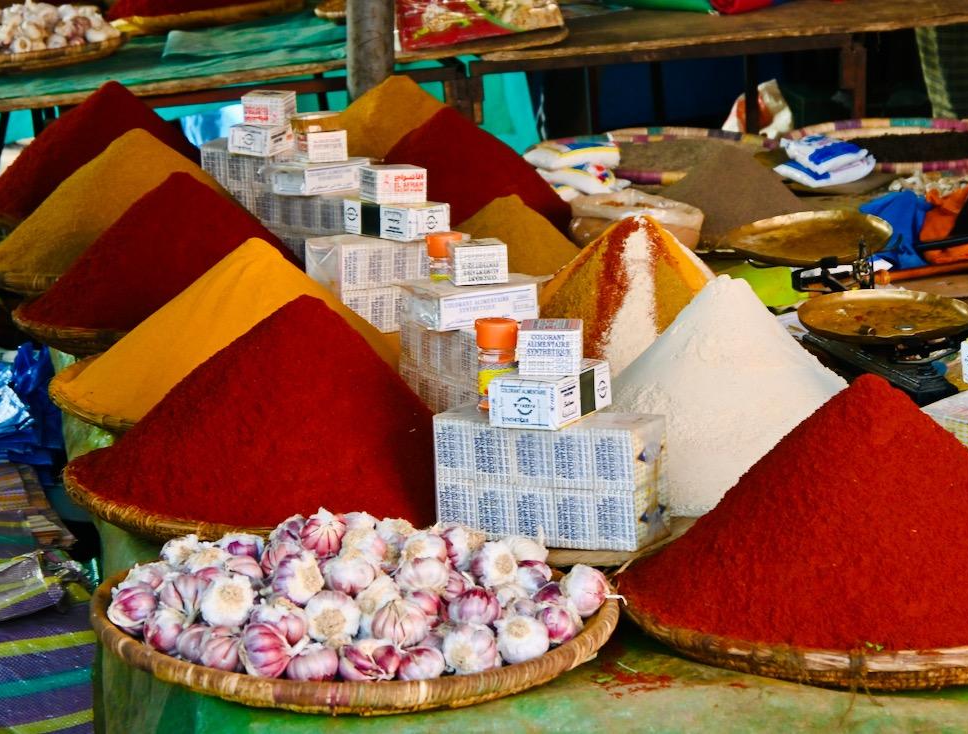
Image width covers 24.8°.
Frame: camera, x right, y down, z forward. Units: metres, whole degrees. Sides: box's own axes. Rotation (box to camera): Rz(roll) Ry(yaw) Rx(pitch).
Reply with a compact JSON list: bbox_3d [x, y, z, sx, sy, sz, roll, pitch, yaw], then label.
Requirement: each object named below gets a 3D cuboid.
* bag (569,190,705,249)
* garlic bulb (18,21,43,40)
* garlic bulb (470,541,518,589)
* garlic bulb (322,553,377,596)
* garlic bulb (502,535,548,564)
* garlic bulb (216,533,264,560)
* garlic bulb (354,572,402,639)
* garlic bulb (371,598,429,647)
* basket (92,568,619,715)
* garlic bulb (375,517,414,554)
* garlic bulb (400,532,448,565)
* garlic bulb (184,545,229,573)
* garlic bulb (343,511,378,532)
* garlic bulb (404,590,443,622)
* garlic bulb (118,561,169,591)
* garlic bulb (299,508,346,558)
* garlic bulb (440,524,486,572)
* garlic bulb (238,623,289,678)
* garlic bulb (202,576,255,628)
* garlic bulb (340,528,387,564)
[{"bbox_3d":[0.256,-0.236,3.700,0.230,0.115,0.200,0,14,0],"label":"bag"},{"bbox_3d":[-1.061,-0.788,5.150,0.053,0.047,0.053,0,12,0],"label":"garlic bulb"},{"bbox_3d":[0.010,0.201,2.237,0.048,0.048,0.044,-6,5,-24],"label":"garlic bulb"},{"bbox_3d":[-0.129,0.199,2.111,0.051,0.046,0.051,0,14,0],"label":"garlic bulb"},{"bbox_3d":[0.042,0.197,2.326,0.048,0.049,0.048,19,24,0],"label":"garlic bulb"},{"bbox_3d":[-0.255,0.192,2.305,0.050,0.044,0.050,0,12,0],"label":"garlic bulb"},{"bbox_3d":[-0.098,0.219,2.025,0.047,0.047,0.046,1,50,17],"label":"garlic bulb"},{"bbox_3d":[-0.076,0.231,1.990,0.051,0.051,0.046,-8,52,11],"label":"garlic bulb"},{"bbox_3d":[-0.126,0.245,2.133,0.505,0.050,0.505,1,13,0],"label":"basket"},{"bbox_3d":[-0.093,0.181,2.282,0.048,0.043,0.048,0,-16,0],"label":"garlic bulb"},{"bbox_3d":[-0.060,0.186,2.238,0.049,0.049,0.044,5,-4,21],"label":"garlic bulb"},{"bbox_3d":[-0.286,0.200,2.271,0.049,0.044,0.049,0,12,0],"label":"garlic bulb"},{"bbox_3d":[-0.128,0.166,2.310,0.048,0.046,0.048,0,14,0],"label":"garlic bulb"},{"bbox_3d":[-0.057,0.221,2.020,0.046,0.044,0.046,4,15,16],"label":"garlic bulb"},{"bbox_3d":[-0.348,0.216,2.246,0.050,0.044,0.050,0,12,0],"label":"garlic bulb"},{"bbox_3d":[-0.165,0.171,2.245,0.048,0.050,0.048,-3,30,0],"label":"garlic bulb"},{"bbox_3d":[-0.022,0.185,2.248,0.048,0.049,0.049,-19,0,24],"label":"garlic bulb"},{"bbox_3d":[-0.196,0.253,1.965,0.046,0.050,0.050,-6,0,15],"label":"garlic bulb"},{"bbox_3d":[-0.242,0.222,2.082,0.051,0.051,0.046,4,-20,-12],"label":"garlic bulb"},{"bbox_3d":[-0.117,0.175,2.140,0.046,0.046,0.043,-1,37,16],"label":"garlic bulb"}]

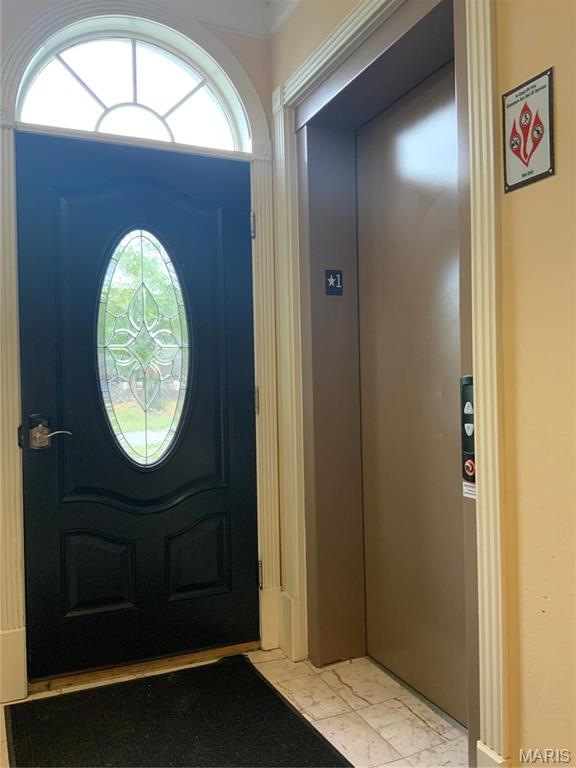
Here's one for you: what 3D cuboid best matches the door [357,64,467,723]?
[{"bbox_3d":[0.501,0.034,2.213,0.050,2.134,0.905,-1,0,-23],"label":"door"}]

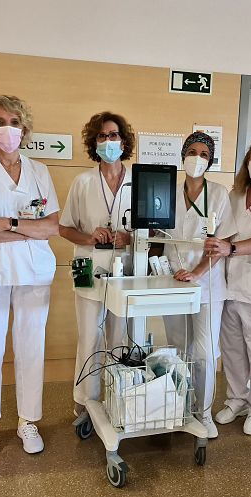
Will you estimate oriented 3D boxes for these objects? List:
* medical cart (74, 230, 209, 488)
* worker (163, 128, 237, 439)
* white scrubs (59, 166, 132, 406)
[{"bbox_3d":[0.088,0.490,2.407,0.510,1.157,0.520,-2,10,-25],"label":"medical cart"},{"bbox_3d":[0.367,0.219,2.585,0.402,1.655,0.400,4,9,15],"label":"worker"},{"bbox_3d":[-0.157,0.230,2.712,0.425,1.361,0.320,0,9,-10],"label":"white scrubs"}]

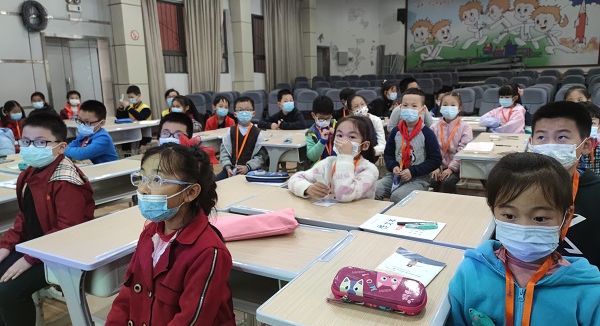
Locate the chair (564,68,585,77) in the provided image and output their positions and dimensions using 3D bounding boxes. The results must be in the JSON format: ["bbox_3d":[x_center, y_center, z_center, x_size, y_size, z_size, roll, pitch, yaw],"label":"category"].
[{"bbox_3d":[6.818,-1.808,10.380,0.540,1.030,0.620,5,13,29],"label":"chair"}]

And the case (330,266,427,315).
[{"bbox_3d":[0.193,0.309,1.021,0.230,0.056,0.110,5,13,28],"label":"case"}]

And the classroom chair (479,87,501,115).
[{"bbox_3d":[3.094,-0.709,6.748,0.540,0.960,0.580,6,14,32],"label":"classroom chair"}]

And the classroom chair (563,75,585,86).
[{"bbox_3d":[5.575,-1.271,8.486,0.550,1.000,0.650,4,13,27],"label":"classroom chair"}]

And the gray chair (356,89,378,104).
[{"bbox_3d":[1.322,-0.921,8.079,0.540,0.960,0.580,-2,12,-3],"label":"gray chair"}]

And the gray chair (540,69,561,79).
[{"bbox_3d":[6.319,-1.844,10.575,0.540,1.030,0.620,5,13,29],"label":"gray chair"}]

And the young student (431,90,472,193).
[{"bbox_3d":[1.087,0.069,3.095,0.390,1.155,0.600,3,12,20],"label":"young student"}]

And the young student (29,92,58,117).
[{"bbox_3d":[-3.025,-0.308,5.000,0.410,1.060,0.500,-4,12,-15],"label":"young student"}]

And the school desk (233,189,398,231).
[{"bbox_3d":[0.070,0.540,1.935,0.610,0.720,0.410,5,13,26],"label":"school desk"}]

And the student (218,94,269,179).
[{"bbox_3d":[-0.457,0.068,3.257,0.420,1.146,0.600,1,12,11],"label":"student"}]

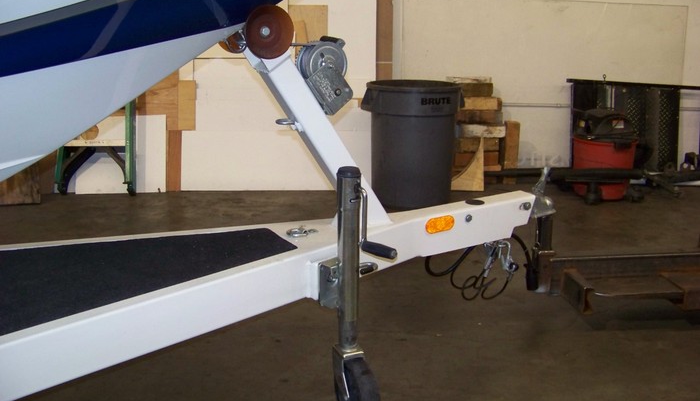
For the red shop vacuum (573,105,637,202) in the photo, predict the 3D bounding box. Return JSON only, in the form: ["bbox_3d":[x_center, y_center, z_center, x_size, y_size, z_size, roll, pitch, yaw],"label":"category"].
[{"bbox_3d":[1.633,-0.297,4.700,0.460,0.560,0.460,-9,17,-34],"label":"red shop vacuum"}]

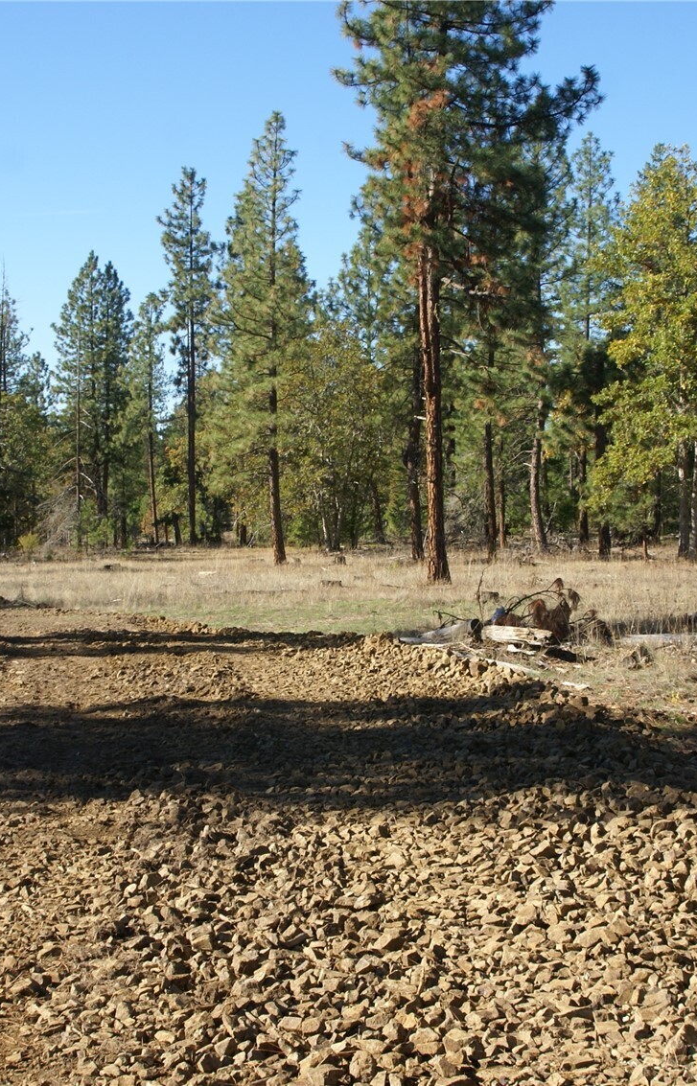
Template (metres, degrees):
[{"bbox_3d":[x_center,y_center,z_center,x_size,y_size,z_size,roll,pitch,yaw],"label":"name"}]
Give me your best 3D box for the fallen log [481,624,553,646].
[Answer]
[{"bbox_3d":[2.127,1.155,24.000,0.964,0.260,0.260,0,1,15],"label":"fallen log"}]

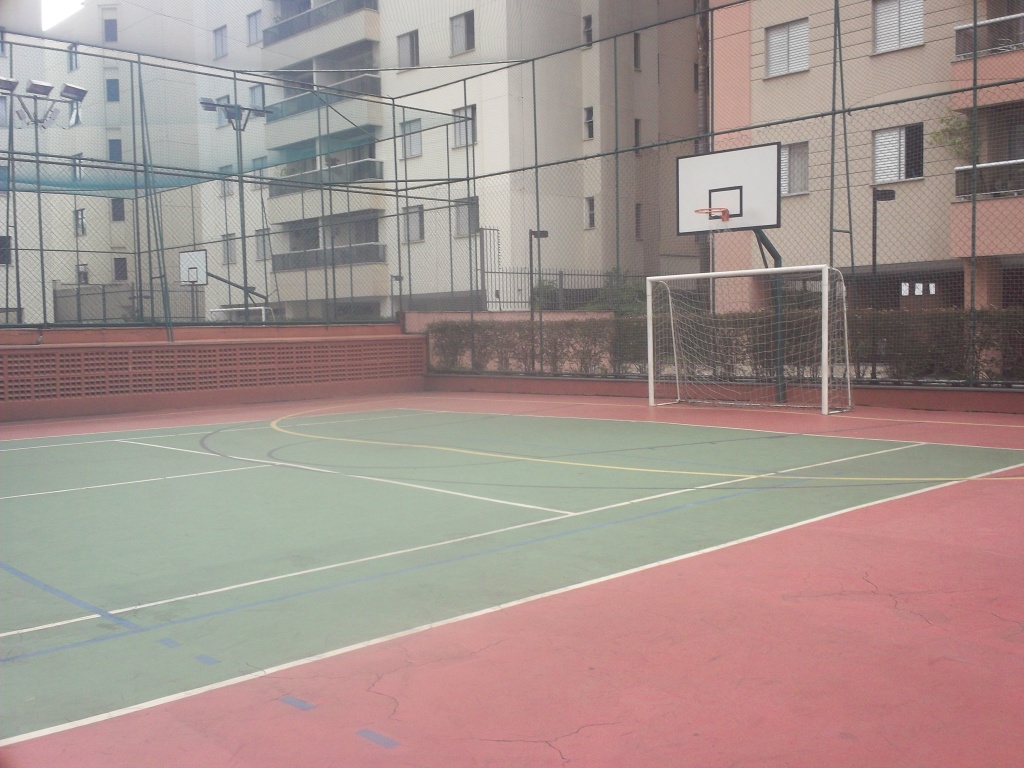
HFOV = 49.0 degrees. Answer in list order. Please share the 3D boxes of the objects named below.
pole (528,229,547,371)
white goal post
[{"bbox_3d":[0.557,-1.755,23.551,0.250,2.930,0.450,2,5,45],"label":"pole"},{"bbox_3d":[3.514,-0.657,16.840,3.080,2.040,0.790,2,5,45],"label":"white goal post"}]

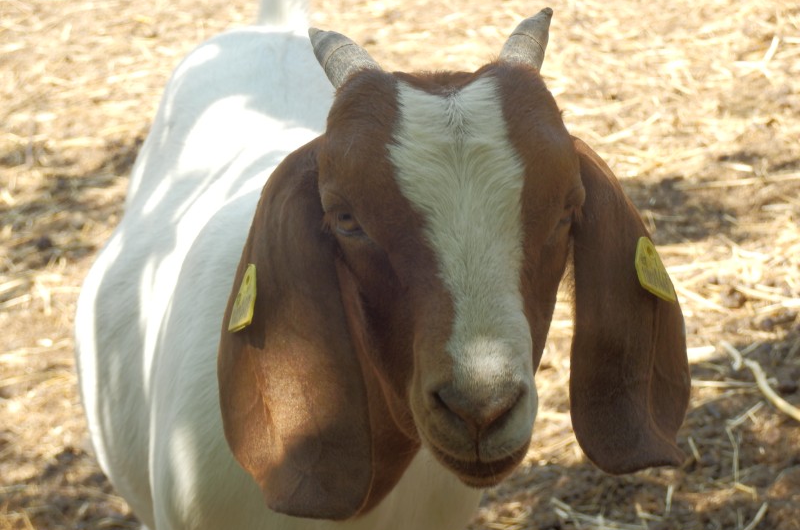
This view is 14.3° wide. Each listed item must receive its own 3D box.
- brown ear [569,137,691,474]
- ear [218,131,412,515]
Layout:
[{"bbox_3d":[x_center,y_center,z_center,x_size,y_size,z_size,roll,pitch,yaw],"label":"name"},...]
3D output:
[{"bbox_3d":[0.139,0.025,1.930,0.070,0.195,0.070,-7,17,-8],"label":"brown ear"},{"bbox_3d":[-0.048,0.038,1.880,0.112,0.218,0.070,-2,17,3],"label":"ear"}]

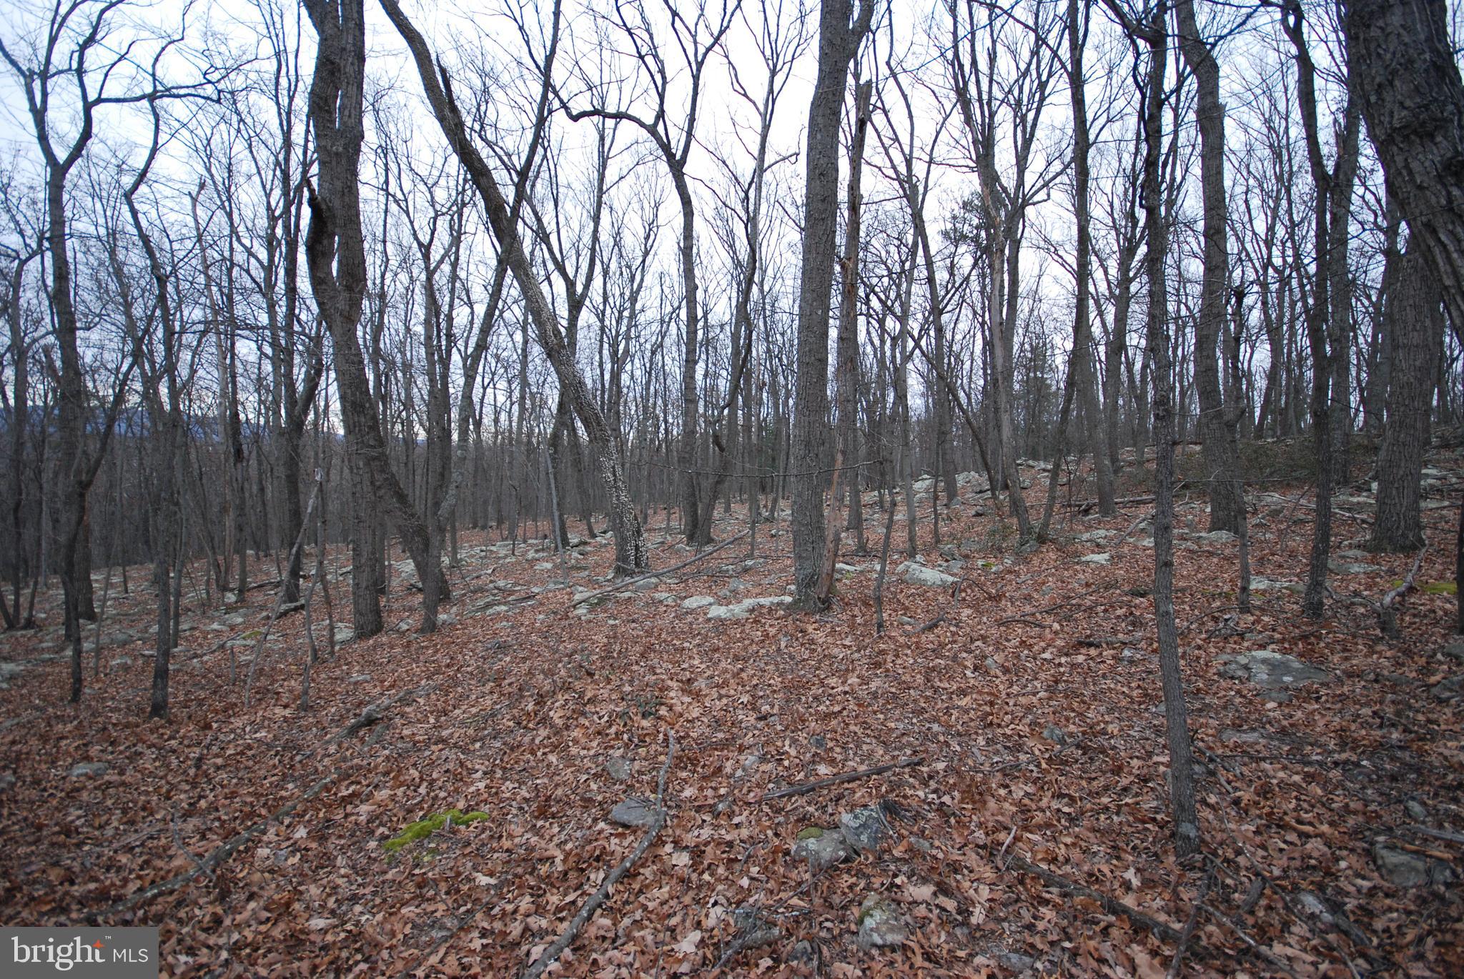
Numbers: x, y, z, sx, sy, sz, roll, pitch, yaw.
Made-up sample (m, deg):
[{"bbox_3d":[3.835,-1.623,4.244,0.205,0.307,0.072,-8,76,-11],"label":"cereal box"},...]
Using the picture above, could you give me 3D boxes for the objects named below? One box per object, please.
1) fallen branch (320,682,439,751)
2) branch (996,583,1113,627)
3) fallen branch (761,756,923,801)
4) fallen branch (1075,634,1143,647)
[{"bbox_3d":[-2.526,1.638,4.471,0.140,0.100,1.067,-4,2,13],"label":"fallen branch"},{"bbox_3d":[3.238,1.121,6.048,1.490,0.120,0.400,-5,2,-26],"label":"branch"},{"bbox_3d":[0.575,1.446,3.075,0.888,0.050,0.050,-5,2,-17],"label":"fallen branch"},{"bbox_3d":[2.986,1.196,4.836,0.467,0.070,0.090,-4,2,12],"label":"fallen branch"}]

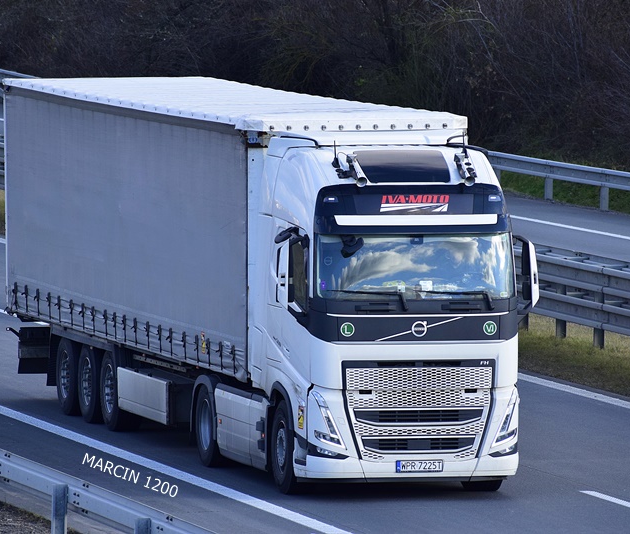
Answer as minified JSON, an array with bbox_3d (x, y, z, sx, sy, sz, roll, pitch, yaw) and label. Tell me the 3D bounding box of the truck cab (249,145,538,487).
[{"bbox_3d":[0.833,0.534,80.940,2.750,3.850,2.600,-1,3,-14],"label":"truck cab"}]

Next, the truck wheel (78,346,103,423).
[{"bbox_3d":[-2.668,1.412,90.729,0.365,1.040,1.040,-1,3,-14],"label":"truck wheel"}]

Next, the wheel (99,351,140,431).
[{"bbox_3d":[-2.354,1.486,89.461,0.365,1.040,1.040,-1,3,-14],"label":"wheel"}]

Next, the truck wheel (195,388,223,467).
[{"bbox_3d":[-1.121,1.796,84.426,0.340,1.000,1.000,-1,3,-14],"label":"truck wheel"}]

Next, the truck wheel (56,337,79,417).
[{"bbox_3d":[-2.981,1.339,91.997,0.365,1.040,1.040,-1,3,-14],"label":"truck wheel"}]

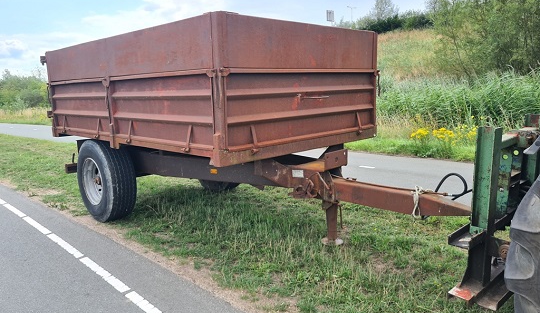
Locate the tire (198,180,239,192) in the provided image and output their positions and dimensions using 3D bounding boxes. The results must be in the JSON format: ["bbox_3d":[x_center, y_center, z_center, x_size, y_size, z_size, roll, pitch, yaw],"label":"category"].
[{"bbox_3d":[-0.880,0.061,6.855,1.081,1.081,0.389,8,14,44],"label":"tire"}]

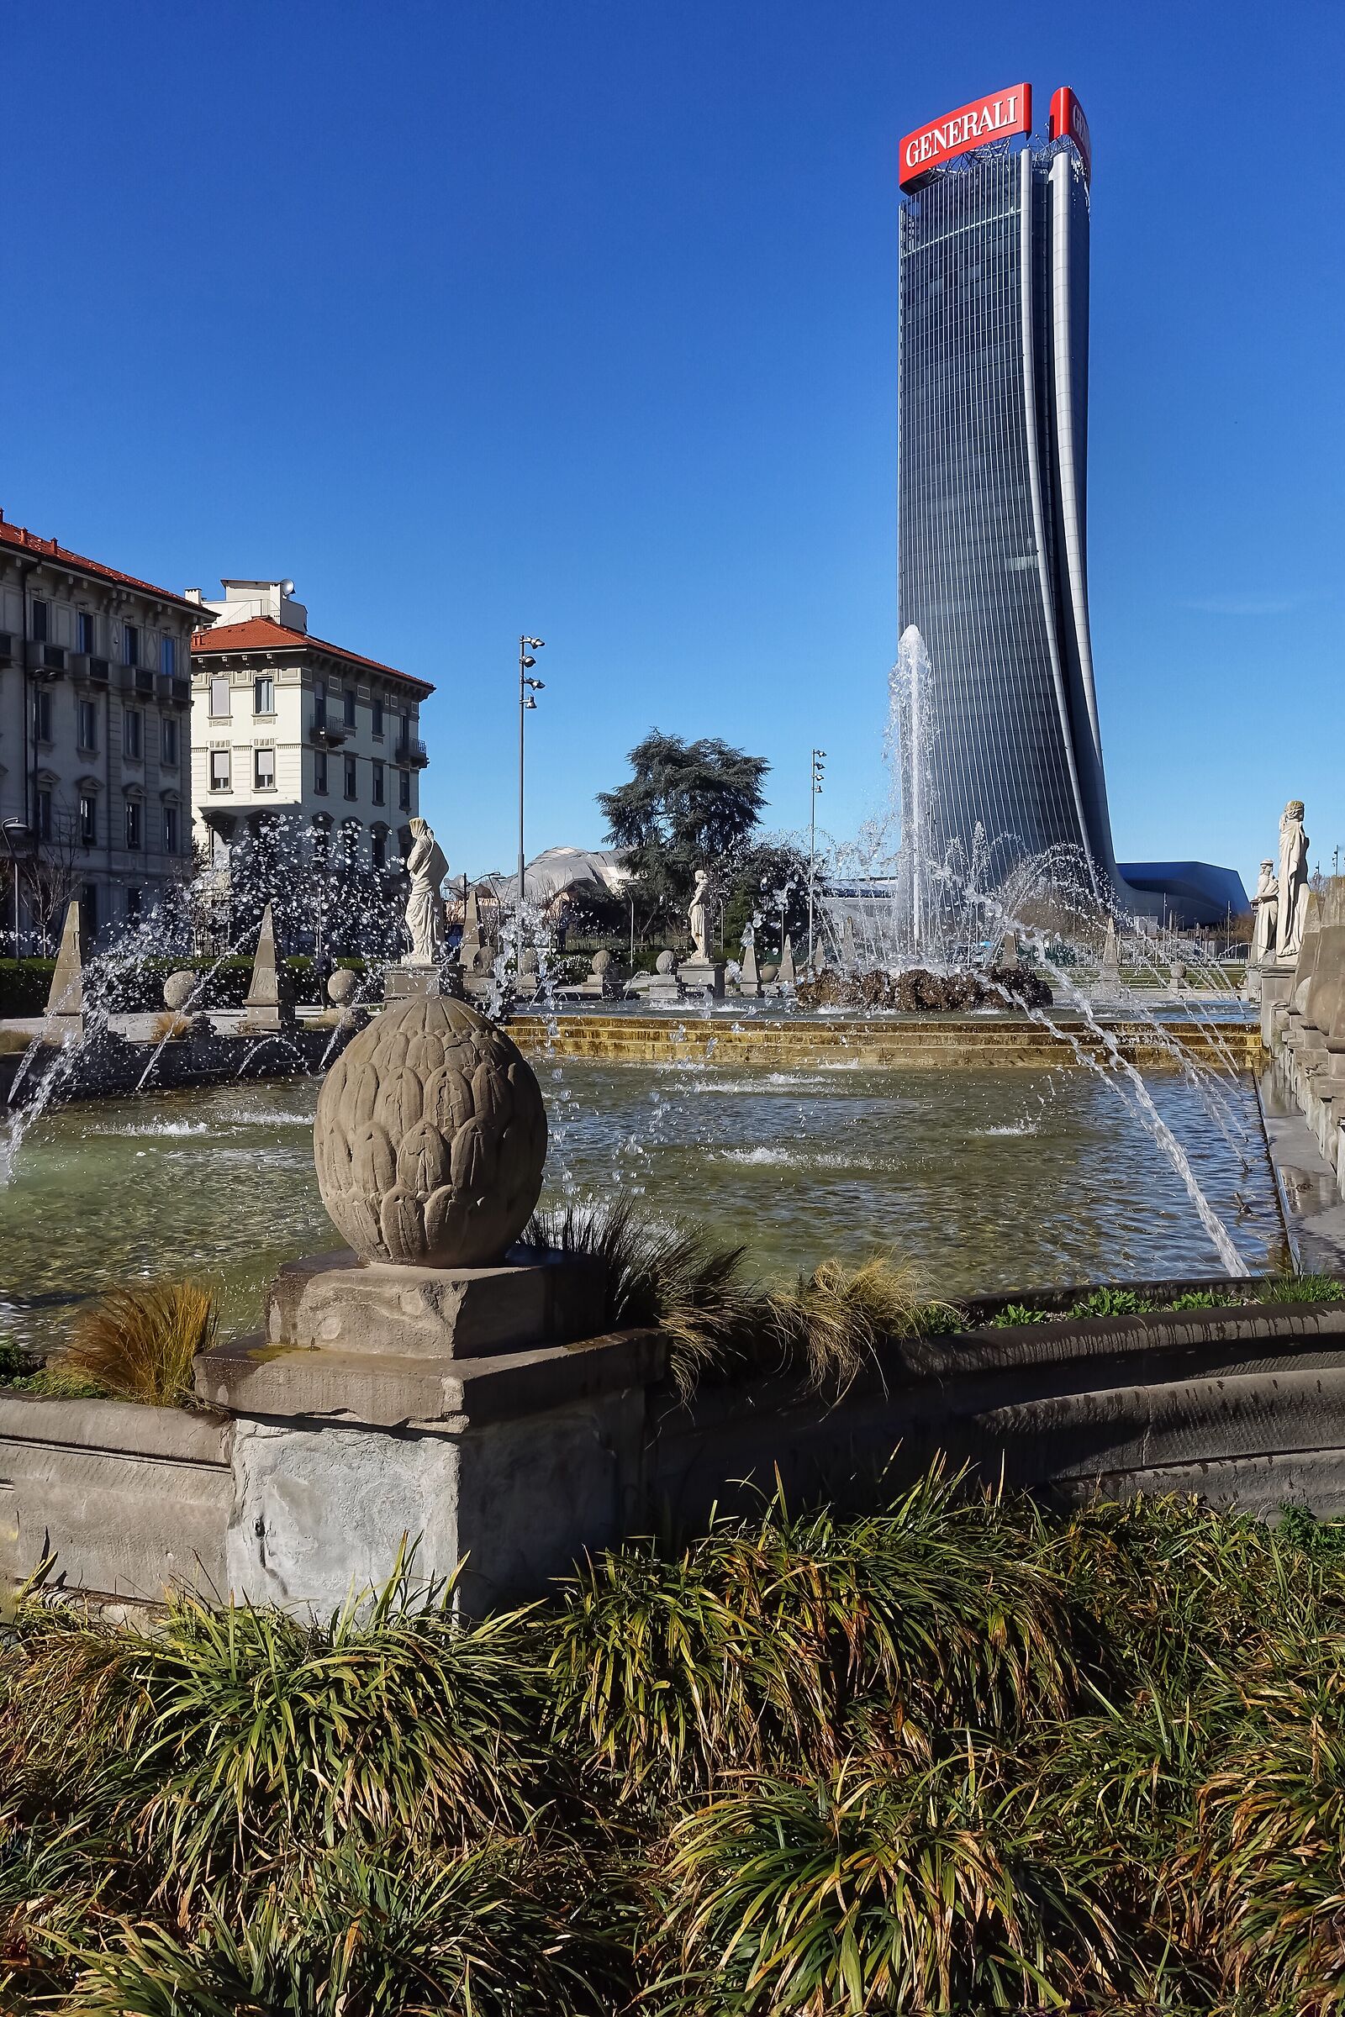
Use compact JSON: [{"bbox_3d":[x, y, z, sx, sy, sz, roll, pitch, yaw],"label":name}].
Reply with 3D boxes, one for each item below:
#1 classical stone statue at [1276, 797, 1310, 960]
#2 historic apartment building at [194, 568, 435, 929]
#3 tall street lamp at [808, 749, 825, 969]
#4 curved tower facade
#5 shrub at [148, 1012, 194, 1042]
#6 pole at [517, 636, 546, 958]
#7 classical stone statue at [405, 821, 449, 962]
[{"bbox_3d":[10.035,-2.026,29.000,0.550,2.650,0.580,2,3,44],"label":"classical stone statue"},{"bbox_3d":[-23.800,-13.497,105.626,14.000,23.400,17.000,1,2,17],"label":"historic apartment building"},{"bbox_3d":[7.629,-7.448,93.097,0.800,12.000,0.500,0,2,12],"label":"tall street lamp"},{"bbox_3d":[76.300,-107.383,408.808,46.000,192.000,42.000,1,2,30],"label":"curved tower facade"},{"bbox_3d":[-7.410,0.280,26.500,0.650,0.460,0.620,0,2,0],"label":"shrub"},{"bbox_3d":[-4.673,-6.386,59.531,0.850,12.000,0.500,0,2,12],"label":"pole"},{"bbox_3d":[-4.445,-2.094,32.200,0.750,2.650,0.750,-1,2,-21],"label":"classical stone statue"}]

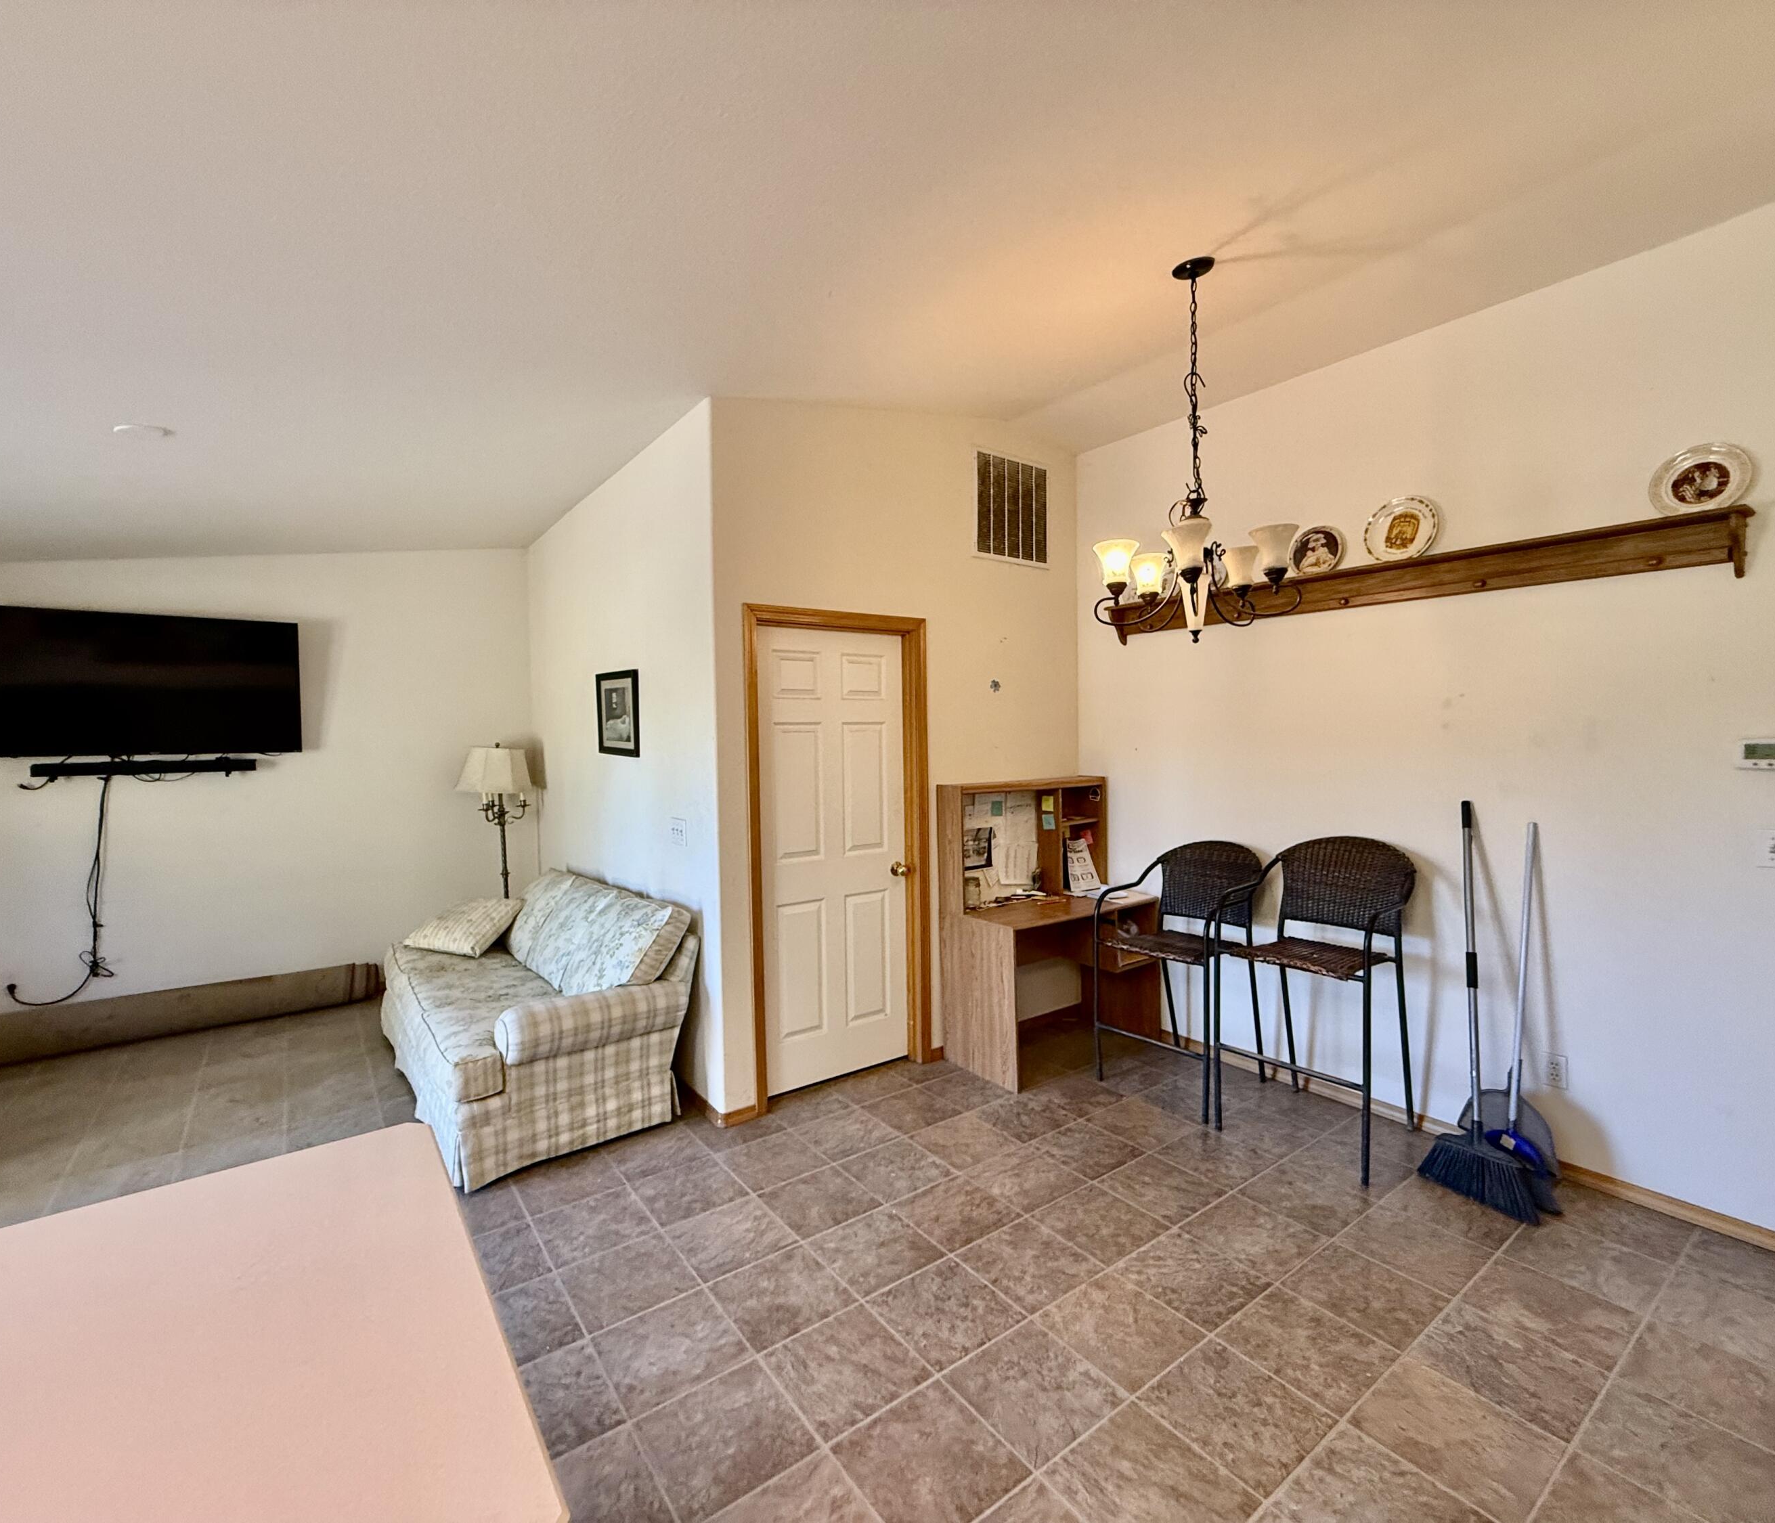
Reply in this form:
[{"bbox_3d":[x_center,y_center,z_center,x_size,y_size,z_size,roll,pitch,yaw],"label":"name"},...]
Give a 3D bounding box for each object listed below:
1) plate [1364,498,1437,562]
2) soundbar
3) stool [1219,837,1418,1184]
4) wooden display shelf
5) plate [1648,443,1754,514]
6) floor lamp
[{"bbox_3d":[1.986,-0.892,3.182,0.033,0.260,0.262,12,-6,-36],"label":"plate"},{"bbox_3d":[-4.018,0.037,4.478,0.915,0.062,0.090,-2,3,-36],"label":"soundbar"},{"bbox_3d":[1.686,0.877,3.176,0.620,1.142,0.565,-2,3,-39],"label":"stool"},{"bbox_3d":[1.851,-0.670,3.337,0.131,0.198,2.298,-3,3,-36],"label":"wooden display shelf"},{"bbox_3d":[2.452,-0.847,2.482,0.027,0.228,0.228,9,-4,-36],"label":"plate"},{"bbox_3d":[-2.402,0.661,5.137,0.430,1.552,0.430,-2,3,-36],"label":"floor lamp"}]

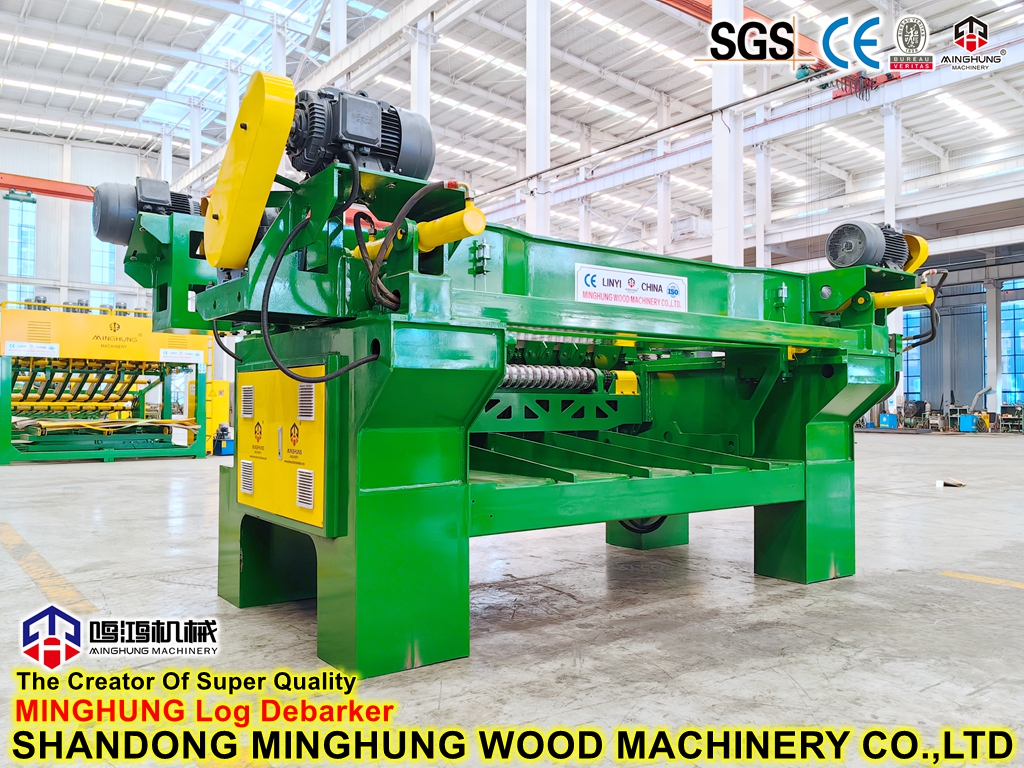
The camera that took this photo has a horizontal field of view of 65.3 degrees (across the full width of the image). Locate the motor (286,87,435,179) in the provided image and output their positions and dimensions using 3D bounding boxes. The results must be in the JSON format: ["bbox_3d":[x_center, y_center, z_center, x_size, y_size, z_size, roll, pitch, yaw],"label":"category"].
[{"bbox_3d":[-0.529,-0.834,2.719,0.475,0.302,0.336,1,-2,-36],"label":"motor"}]

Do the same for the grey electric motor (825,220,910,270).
[{"bbox_3d":[2.071,-0.780,4.681,0.480,0.302,0.336,1,-2,-36],"label":"grey electric motor"}]

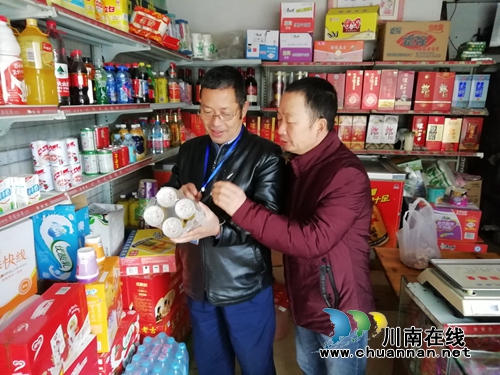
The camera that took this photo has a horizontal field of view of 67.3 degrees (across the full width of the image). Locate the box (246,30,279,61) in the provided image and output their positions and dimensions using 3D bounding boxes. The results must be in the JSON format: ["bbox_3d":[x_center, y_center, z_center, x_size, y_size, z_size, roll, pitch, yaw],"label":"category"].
[{"bbox_3d":[0.098,-1.151,3.085,0.258,0.220,0.260,0,13,-2],"label":"box"}]

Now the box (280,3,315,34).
[{"bbox_3d":[0.387,-1.317,2.979,0.262,0.210,0.270,3,13,10],"label":"box"}]

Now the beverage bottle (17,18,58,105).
[{"bbox_3d":[-0.807,-0.475,1.432,0.110,0.314,0.110,6,14,21],"label":"beverage bottle"}]

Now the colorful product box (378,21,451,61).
[{"bbox_3d":[1.297,-1.149,3.016,0.468,0.286,0.260,2,13,7],"label":"colorful product box"}]

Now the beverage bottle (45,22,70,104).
[{"bbox_3d":[-0.777,-0.495,1.512,0.088,0.325,0.088,2,13,7],"label":"beverage bottle"}]

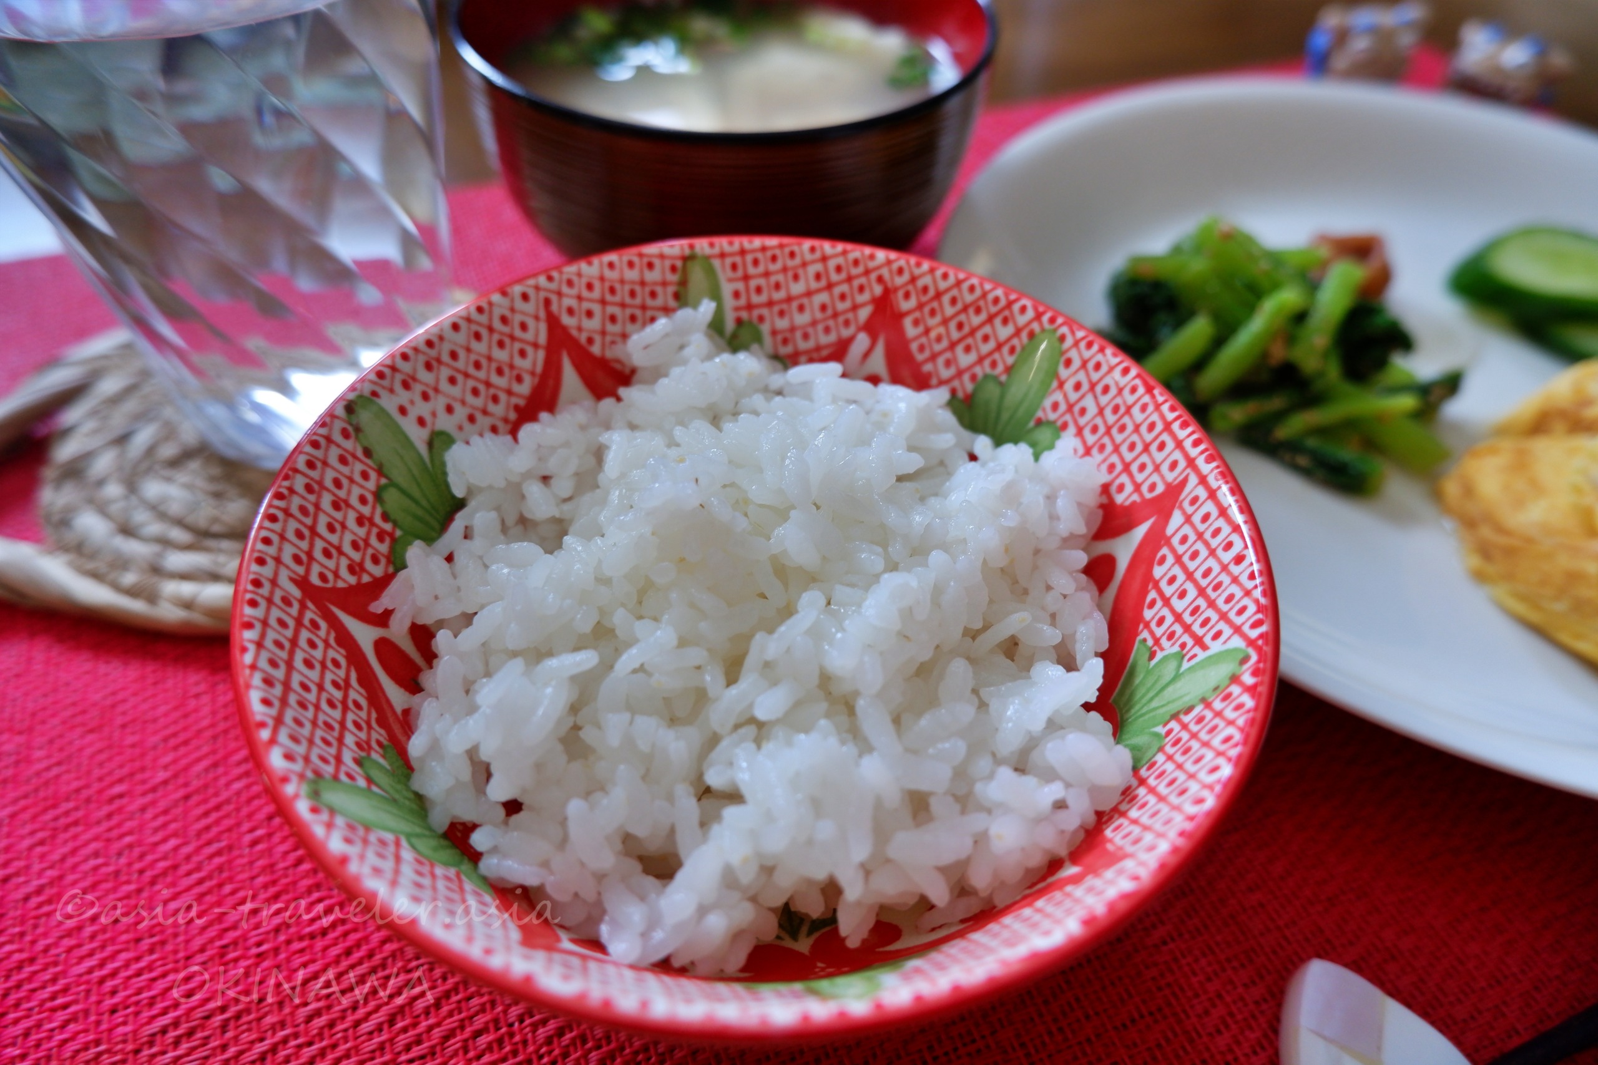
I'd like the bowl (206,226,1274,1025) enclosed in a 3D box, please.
[{"bbox_3d":[-0.005,0.017,0.150,0.124,0.060,0.124,1,48,-1],"label":"bowl"}]

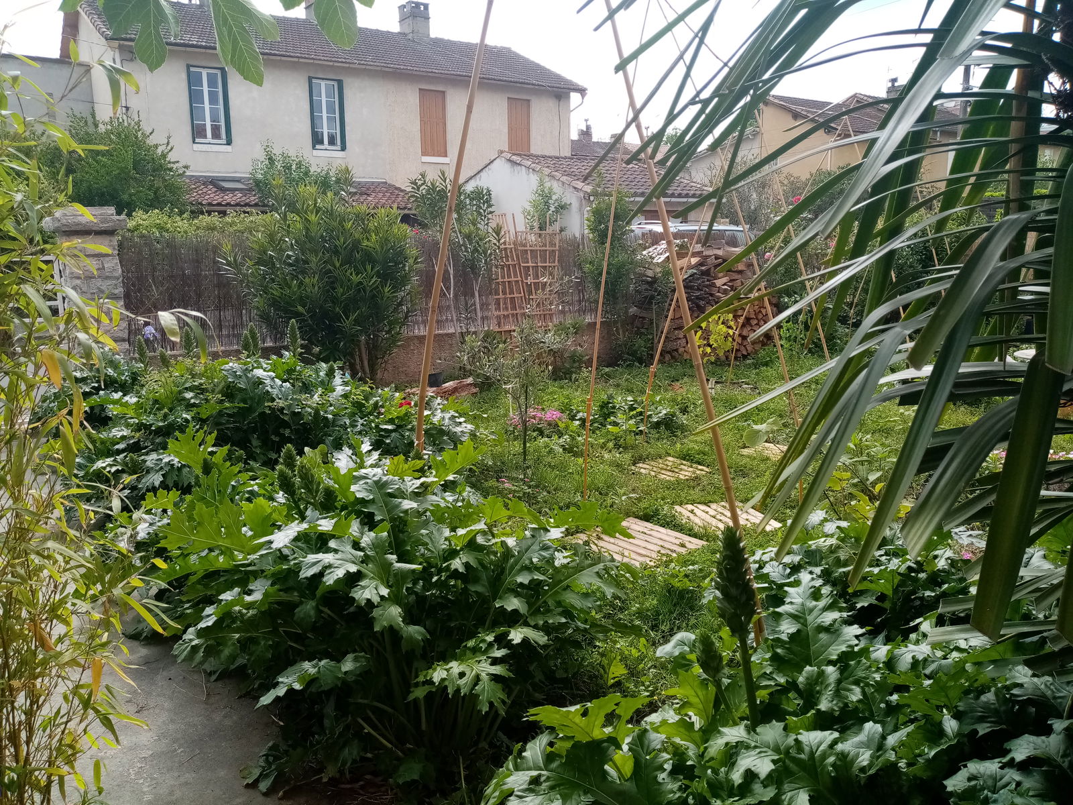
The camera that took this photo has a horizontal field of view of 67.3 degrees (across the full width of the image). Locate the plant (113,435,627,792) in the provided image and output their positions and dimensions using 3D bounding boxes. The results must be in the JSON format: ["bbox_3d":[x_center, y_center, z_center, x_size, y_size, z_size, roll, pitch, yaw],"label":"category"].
[{"bbox_3d":[-0.638,0.560,2.986,1.600,0.880,1.300,-4,12,-20],"label":"plant"}]

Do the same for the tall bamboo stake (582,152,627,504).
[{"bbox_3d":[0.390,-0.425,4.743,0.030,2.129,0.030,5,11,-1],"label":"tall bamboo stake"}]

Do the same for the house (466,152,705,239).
[{"bbox_3d":[0.673,-3.999,18.695,3.469,3.307,6.446,-8,13,-33],"label":"house"}]

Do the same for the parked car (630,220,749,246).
[{"bbox_3d":[3.597,-2.562,15.638,4.350,1.660,1.800,-8,13,-33],"label":"parked car"}]

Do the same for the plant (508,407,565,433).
[{"bbox_3d":[0.003,0.155,6.602,0.480,0.260,0.420,0,11,0],"label":"plant"}]

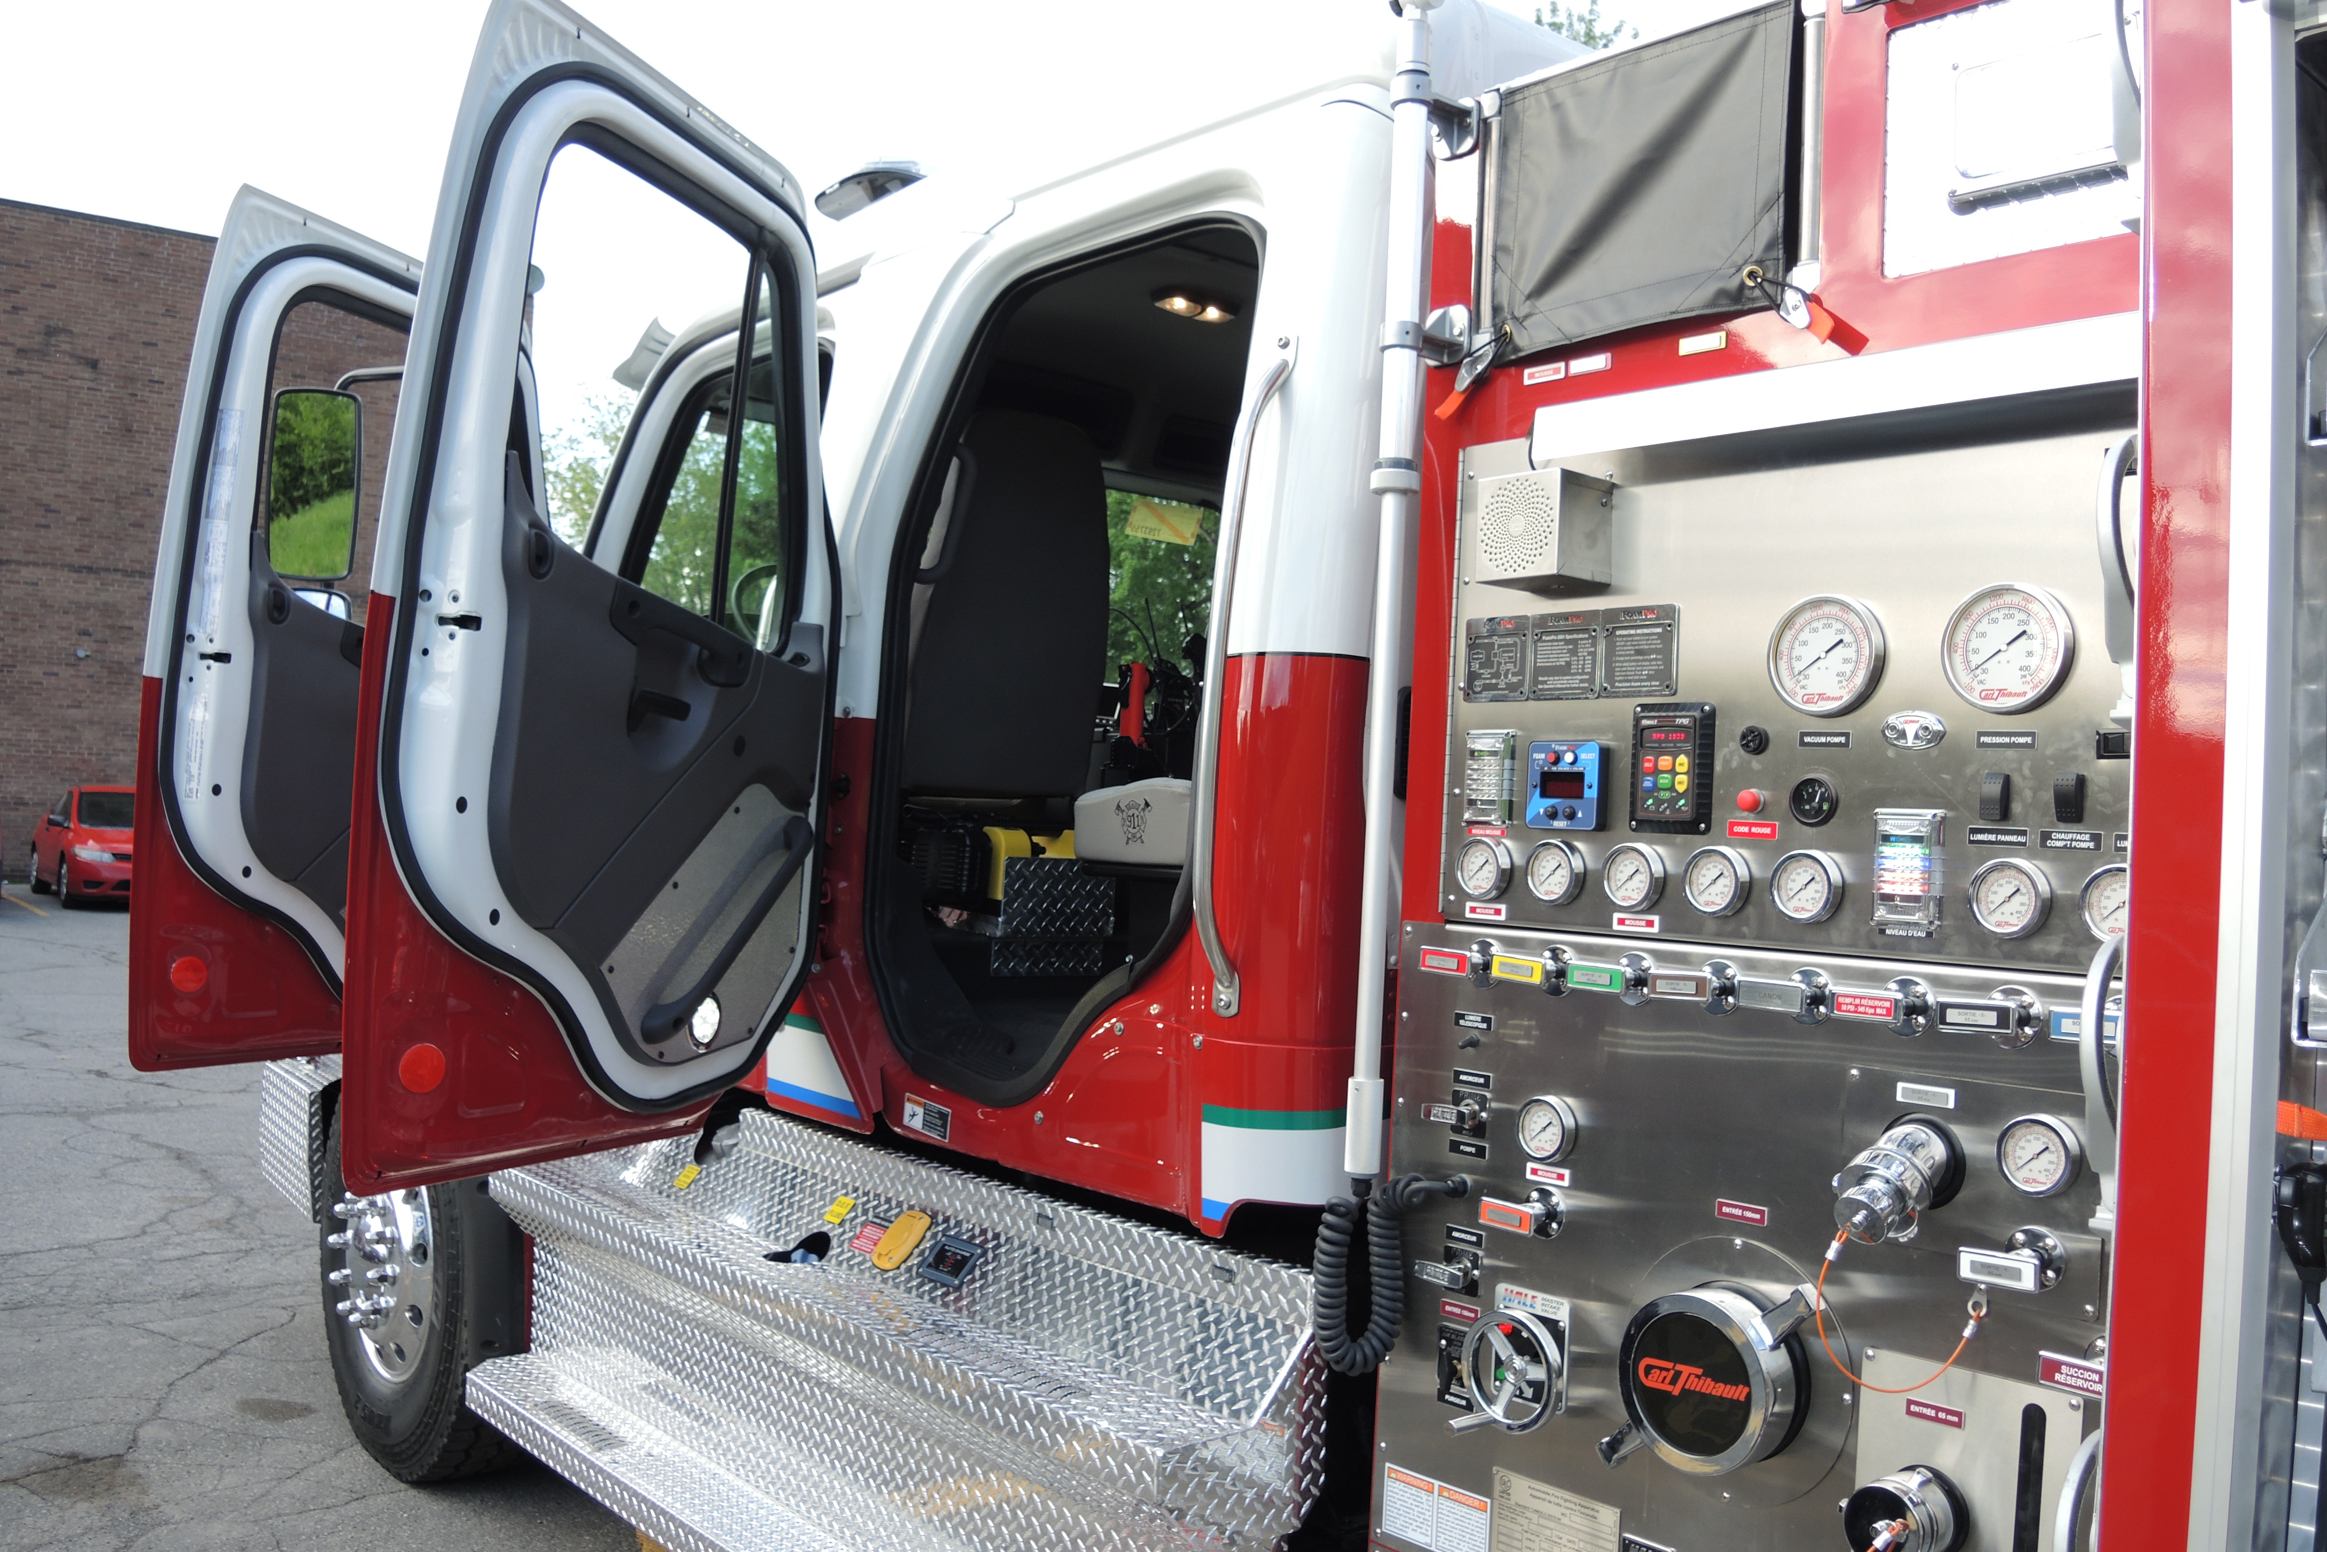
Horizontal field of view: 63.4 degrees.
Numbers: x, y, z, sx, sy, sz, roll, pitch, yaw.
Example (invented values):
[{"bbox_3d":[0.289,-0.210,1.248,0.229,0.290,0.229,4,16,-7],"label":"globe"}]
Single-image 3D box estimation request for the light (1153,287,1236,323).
[{"bbox_3d":[0.061,-0.900,3.600,0.190,0.035,0.100,5,-3,-41],"label":"light"}]

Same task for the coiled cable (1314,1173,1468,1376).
[{"bbox_3d":[0.246,0.538,2.030,0.100,0.205,0.145,5,-3,-41],"label":"coiled cable"}]

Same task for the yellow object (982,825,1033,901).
[{"bbox_3d":[-0.304,0.174,3.720,0.100,0.140,0.130,5,-3,-41],"label":"yellow object"}]

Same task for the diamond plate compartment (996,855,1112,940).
[{"bbox_3d":[-0.258,0.236,3.655,0.272,0.147,0.200,5,-3,-41],"label":"diamond plate compartment"}]

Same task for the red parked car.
[{"bbox_3d":[-12.629,0.844,23.000,1.760,1.410,4.450,4,-2,-37],"label":"red parked car"}]

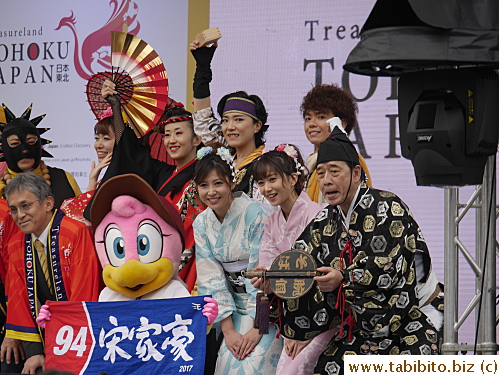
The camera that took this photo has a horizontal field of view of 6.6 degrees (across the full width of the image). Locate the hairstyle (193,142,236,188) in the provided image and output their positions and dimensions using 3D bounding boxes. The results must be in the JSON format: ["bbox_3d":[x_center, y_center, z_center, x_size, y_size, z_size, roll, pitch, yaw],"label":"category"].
[{"bbox_3d":[-0.141,-0.093,17.500,0.165,0.190,0.190,-4,3,20],"label":"hairstyle"}]

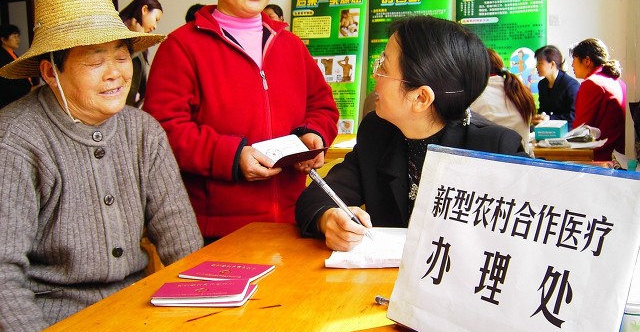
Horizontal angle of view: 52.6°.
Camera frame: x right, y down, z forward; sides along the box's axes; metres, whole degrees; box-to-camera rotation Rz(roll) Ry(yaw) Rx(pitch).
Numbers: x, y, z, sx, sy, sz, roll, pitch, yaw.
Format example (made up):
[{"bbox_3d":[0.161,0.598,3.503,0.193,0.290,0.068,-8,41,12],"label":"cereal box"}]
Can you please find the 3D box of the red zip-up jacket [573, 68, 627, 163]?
[{"bbox_3d":[1.507,-0.247,3.588,0.380,0.600,0.470,0,6,18],"label":"red zip-up jacket"}]

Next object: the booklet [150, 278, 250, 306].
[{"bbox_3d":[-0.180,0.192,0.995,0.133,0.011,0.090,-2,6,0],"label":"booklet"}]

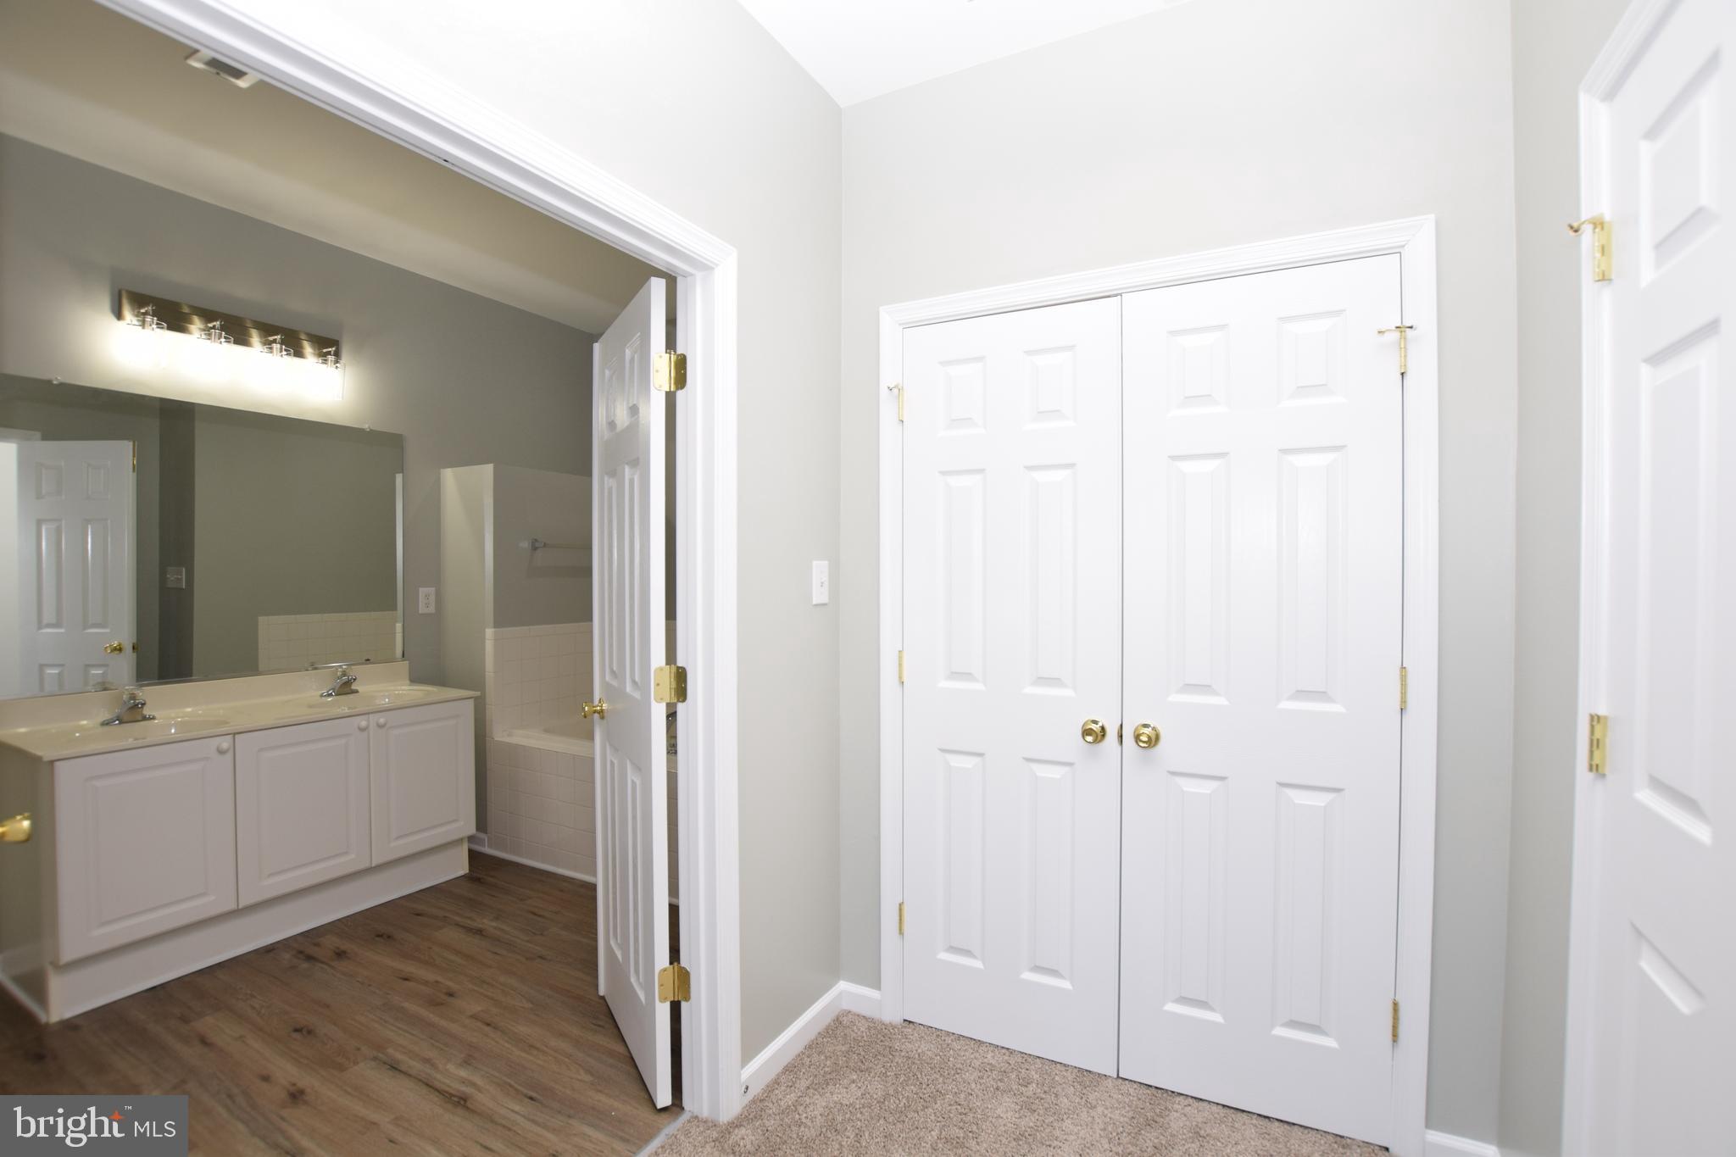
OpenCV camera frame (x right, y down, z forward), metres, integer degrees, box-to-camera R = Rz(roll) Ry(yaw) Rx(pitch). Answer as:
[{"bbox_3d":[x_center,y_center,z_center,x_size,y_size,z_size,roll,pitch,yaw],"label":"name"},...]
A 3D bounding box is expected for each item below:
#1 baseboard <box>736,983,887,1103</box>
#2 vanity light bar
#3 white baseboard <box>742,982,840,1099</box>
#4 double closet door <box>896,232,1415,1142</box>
[{"bbox_3d":[-0.144,1.285,1.992,0.132,0.088,0.461,0,1,31],"label":"baseboard"},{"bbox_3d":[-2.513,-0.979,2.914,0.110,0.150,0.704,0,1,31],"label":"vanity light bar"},{"bbox_3d":[-0.195,1.285,2.022,0.015,0.088,0.461,0,1,31],"label":"white baseboard"},{"bbox_3d":[0.657,0.286,1.900,1.196,2.039,0.050,0,1,24],"label":"double closet door"}]

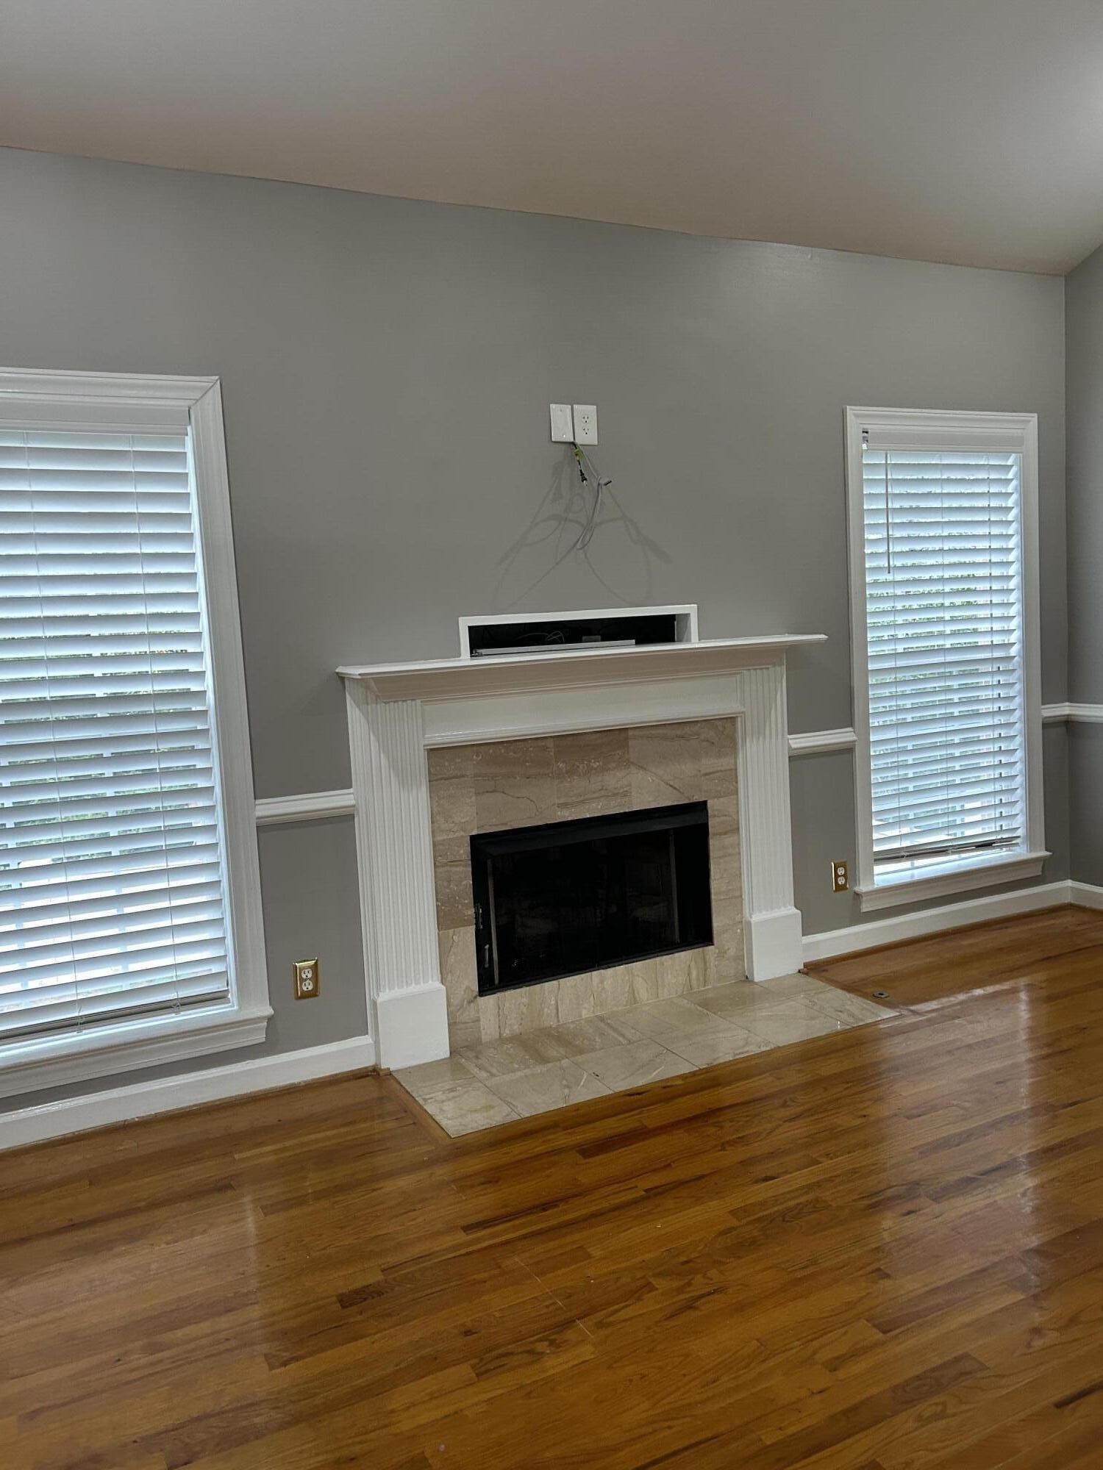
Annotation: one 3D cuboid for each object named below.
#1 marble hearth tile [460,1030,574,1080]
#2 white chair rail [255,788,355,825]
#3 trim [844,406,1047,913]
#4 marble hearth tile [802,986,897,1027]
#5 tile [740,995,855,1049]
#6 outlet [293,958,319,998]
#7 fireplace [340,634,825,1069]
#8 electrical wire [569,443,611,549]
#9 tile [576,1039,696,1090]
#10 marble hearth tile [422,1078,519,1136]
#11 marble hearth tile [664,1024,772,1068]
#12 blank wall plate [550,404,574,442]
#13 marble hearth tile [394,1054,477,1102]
[{"bbox_3d":[-0.136,1.060,3.633,0.299,0.013,0.266,-6,7,-26],"label":"marble hearth tile"},{"bbox_3d":[-0.747,0.221,3.380,0.296,0.077,0.026,-6,7,-26],"label":"white chair rail"},{"bbox_3d":[1.634,-0.317,4.524,1.090,1.965,0.060,-6,7,-26],"label":"trim"},{"bbox_3d":[1.037,0.966,3.889,0.203,0.013,0.309,-6,7,-26],"label":"marble hearth tile"},{"bbox_3d":[0.794,0.972,3.714,0.300,0.012,0.303,-6,7,-26],"label":"tile"},{"bbox_3d":[-0.756,0.759,3.426,0.073,0.117,0.010,-6,7,-26],"label":"outlet"},{"bbox_3d":[0.201,0.358,3.818,1.765,1.307,0.209,-6,7,-26],"label":"fireplace"},{"bbox_3d":[0.135,-0.810,3.759,0.123,0.356,0.099,-6,7,-26],"label":"electrical wire"},{"bbox_3d":[0.256,1.030,3.448,0.300,0.012,0.303,-6,7,-26],"label":"tile"},{"bbox_3d":[-0.245,1.105,3.261,0.220,0.013,0.307,-6,7,-26],"label":"marble hearth tile"},{"bbox_3d":[0.525,1.001,3.581,0.300,0.012,0.303,-6,7,-26],"label":"marble hearth tile"},{"bbox_3d":[0.039,-1.041,3.689,0.080,0.119,0.010,-6,7,-26],"label":"blank wall plate"},{"bbox_3d":[-0.369,1.085,3.511,0.222,0.013,0.251,-6,7,-26],"label":"marble hearth tile"}]

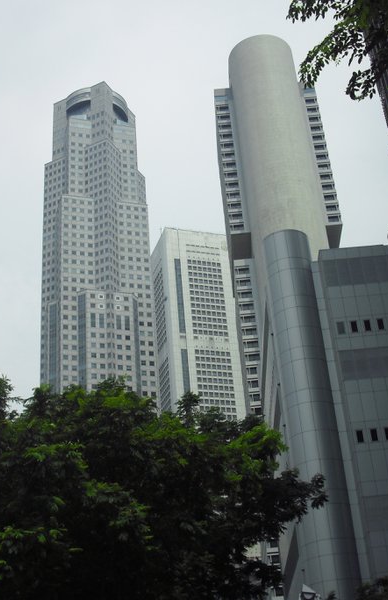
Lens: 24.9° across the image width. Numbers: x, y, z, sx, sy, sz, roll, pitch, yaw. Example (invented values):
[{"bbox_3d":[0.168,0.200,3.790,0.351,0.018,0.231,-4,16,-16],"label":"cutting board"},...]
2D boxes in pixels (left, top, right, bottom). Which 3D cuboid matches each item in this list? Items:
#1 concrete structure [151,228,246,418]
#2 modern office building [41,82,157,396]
[{"bbox_3d":[7.510,91.310,429.770,40.000,278.000,36.000,7,-32,-18],"label":"concrete structure"},{"bbox_3d":[-34.920,34.210,326.130,44.000,278.000,44.000,5,-32,-16],"label":"modern office building"}]

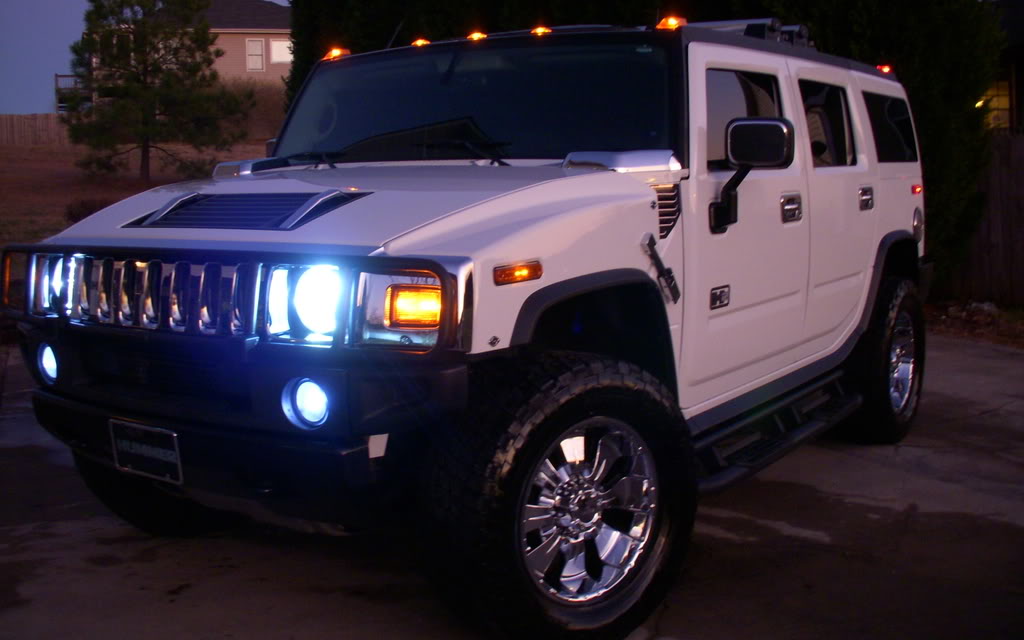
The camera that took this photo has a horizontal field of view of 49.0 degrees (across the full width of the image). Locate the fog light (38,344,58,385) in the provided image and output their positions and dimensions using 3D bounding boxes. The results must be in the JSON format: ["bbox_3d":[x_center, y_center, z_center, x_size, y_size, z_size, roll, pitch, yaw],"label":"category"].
[{"bbox_3d":[-1.467,0.140,3.620,0.140,0.140,0.080,6,10,43],"label":"fog light"}]

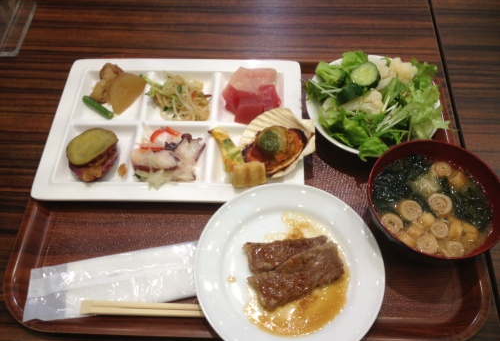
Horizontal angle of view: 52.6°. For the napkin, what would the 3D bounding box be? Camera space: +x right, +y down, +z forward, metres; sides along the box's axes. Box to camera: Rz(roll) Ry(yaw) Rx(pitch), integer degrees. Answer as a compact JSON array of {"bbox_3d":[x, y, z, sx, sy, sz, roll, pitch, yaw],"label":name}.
[{"bbox_3d":[-0.115,0.106,0.498,0.210,0.012,0.062,-9,58,-3],"label":"napkin"}]

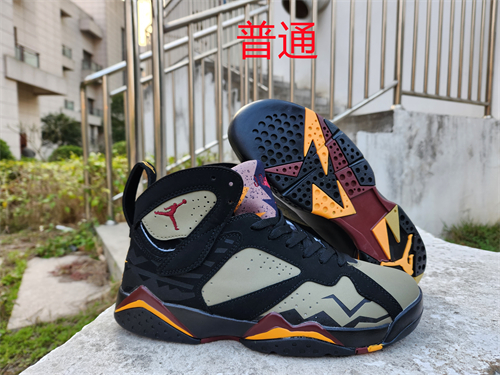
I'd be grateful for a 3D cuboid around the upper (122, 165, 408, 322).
[{"bbox_3d":[0.008,0.042,0.321,0.271,0.134,0.100,0,4,5],"label":"upper"}]

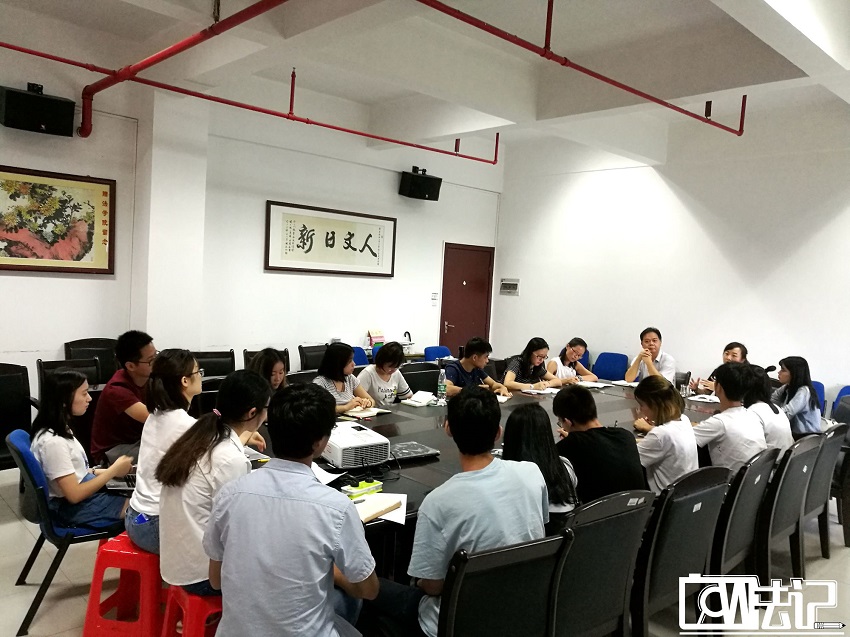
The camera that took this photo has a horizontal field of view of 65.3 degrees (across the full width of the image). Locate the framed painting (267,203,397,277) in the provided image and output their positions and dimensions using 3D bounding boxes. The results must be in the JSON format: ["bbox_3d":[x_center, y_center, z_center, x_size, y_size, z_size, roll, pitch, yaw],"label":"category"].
[{"bbox_3d":[-0.985,-0.842,7.364,1.729,0.715,0.045,0,6,-42],"label":"framed painting"}]

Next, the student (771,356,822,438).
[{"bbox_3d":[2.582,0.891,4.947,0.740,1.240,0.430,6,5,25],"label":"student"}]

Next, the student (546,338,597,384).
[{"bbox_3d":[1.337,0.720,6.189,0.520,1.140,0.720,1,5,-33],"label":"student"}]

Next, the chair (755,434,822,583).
[{"bbox_3d":[1.887,1.081,3.894,0.540,0.930,0.600,-1,6,-45],"label":"chair"}]

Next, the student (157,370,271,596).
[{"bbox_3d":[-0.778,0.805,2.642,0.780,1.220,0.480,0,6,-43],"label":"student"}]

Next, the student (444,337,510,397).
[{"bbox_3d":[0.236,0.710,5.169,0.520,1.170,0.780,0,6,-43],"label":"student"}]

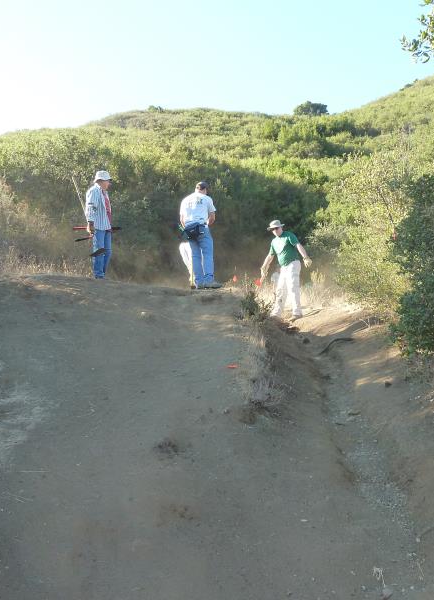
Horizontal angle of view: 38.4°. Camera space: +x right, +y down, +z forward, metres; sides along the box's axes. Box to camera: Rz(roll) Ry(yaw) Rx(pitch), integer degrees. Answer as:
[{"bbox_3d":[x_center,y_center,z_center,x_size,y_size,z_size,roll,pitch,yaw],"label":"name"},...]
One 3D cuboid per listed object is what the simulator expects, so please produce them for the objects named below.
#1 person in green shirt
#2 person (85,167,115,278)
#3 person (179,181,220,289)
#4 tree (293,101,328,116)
[{"bbox_3d":[1.164,-0.518,10.600,0.820,1.680,0.500,0,0,25],"label":"person in green shirt"},{"bbox_3d":[-1.949,-1.252,10.350,0.420,1.790,0.520,0,0,25],"label":"person"},{"bbox_3d":[-0.286,-1.062,10.200,0.580,1.750,0.450,0,0,22],"label":"person"},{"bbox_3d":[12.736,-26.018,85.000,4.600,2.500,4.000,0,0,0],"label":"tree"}]

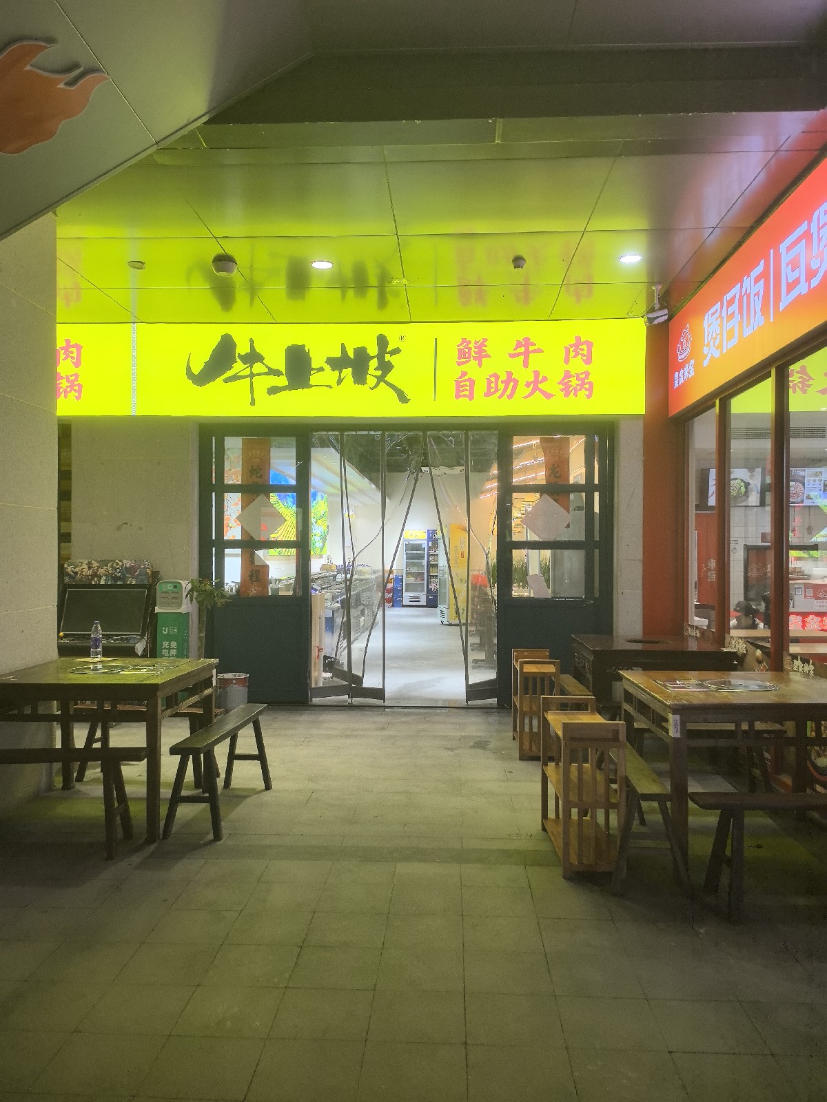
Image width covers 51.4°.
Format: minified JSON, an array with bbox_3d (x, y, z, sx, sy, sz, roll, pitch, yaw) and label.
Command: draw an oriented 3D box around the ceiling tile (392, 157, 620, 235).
[{"bbox_3d":[0.469,-2.032,4.956,1.200,0.030,1.085,0,0,3],"label":"ceiling tile"}]

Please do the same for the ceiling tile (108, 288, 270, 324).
[{"bbox_3d":[-1.817,-2.051,7.160,1.190,0.030,0.970,0,0,2],"label":"ceiling tile"}]

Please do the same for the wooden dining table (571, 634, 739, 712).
[{"bbox_3d":[1.719,1.068,6.308,0.997,0.796,0.997,0,0,2],"label":"wooden dining table"}]

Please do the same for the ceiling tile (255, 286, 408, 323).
[{"bbox_3d":[-0.630,-2.047,7.135,1.184,0.030,1.000,0,0,2],"label":"ceiling tile"}]

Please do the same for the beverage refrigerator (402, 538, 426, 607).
[{"bbox_3d":[0.051,0.490,21.200,0.590,1.760,0.600,0,0,3],"label":"beverage refrigerator"}]

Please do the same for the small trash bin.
[{"bbox_3d":[-1.593,1.268,7.589,0.282,0.346,0.282,0,0,3],"label":"small trash bin"}]

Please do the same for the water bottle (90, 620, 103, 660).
[{"bbox_3d":[-1.925,0.541,5.220,0.067,0.233,0.067,0,0,3],"label":"water bottle"}]

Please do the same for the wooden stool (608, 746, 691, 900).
[{"bbox_3d":[1.044,1.239,4.146,0.340,0.475,1.180,0,0,3],"label":"wooden stool"}]

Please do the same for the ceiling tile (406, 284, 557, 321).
[{"bbox_3d":[0.565,-2.046,7.073,1.210,0.030,1.040,0,0,3],"label":"ceiling tile"}]

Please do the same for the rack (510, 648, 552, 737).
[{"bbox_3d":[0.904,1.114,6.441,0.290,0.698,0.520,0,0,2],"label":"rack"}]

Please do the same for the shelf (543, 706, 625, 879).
[{"bbox_3d":[0.825,1.121,4.207,0.287,0.710,0.660,0,0,0],"label":"shelf"}]

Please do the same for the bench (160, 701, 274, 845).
[{"bbox_3d":[-1.053,1.210,4.813,0.303,0.492,1.210,0,0,6],"label":"bench"}]

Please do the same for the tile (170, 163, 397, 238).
[{"bbox_3d":[-0.716,-2.049,5.032,1.184,0.030,1.050,0,0,2],"label":"tile"}]

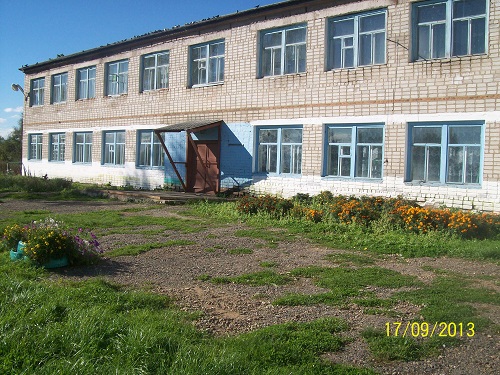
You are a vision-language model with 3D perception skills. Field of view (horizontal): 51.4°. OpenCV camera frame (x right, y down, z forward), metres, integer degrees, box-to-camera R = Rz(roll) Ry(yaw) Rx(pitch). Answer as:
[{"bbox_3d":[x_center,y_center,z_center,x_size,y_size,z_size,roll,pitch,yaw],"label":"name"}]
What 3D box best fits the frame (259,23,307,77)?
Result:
[{"bbox_3d":[1.142,-4.458,17.098,2.070,1.600,0.180,5,3,45],"label":"frame"}]

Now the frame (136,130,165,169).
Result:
[{"bbox_3d":[-4.153,-1.636,22.338,2.070,1.600,0.180,5,3,45],"label":"frame"}]

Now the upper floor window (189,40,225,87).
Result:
[{"bbox_3d":[-1.574,-4.666,19.793,2.070,1.600,0.180,5,3,45],"label":"upper floor window"}]

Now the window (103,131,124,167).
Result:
[{"bbox_3d":[-6.426,-1.810,24.569,1.960,1.620,0.150,5,3,45],"label":"window"}]

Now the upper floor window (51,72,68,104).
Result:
[{"bbox_3d":[-10.297,-5.372,28.448,2.070,1.600,0.180,5,3,45],"label":"upper floor window"}]

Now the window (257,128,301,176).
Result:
[{"bbox_3d":[0.973,-1.218,17.265,1.960,1.620,0.150,5,3,45],"label":"window"}]

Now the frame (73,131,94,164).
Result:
[{"bbox_3d":[-8.396,-2.004,26.548,2.070,1.600,0.180,5,3,45],"label":"frame"}]

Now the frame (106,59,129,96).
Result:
[{"bbox_3d":[-6.134,-5.067,24.317,2.070,1.600,0.180,5,3,45],"label":"frame"}]

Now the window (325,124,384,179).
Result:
[{"bbox_3d":[3.068,-1.023,15.196,1.960,1.620,0.150,5,3,45],"label":"window"}]

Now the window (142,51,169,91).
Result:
[{"bbox_3d":[-4.015,-4.900,22.213,1.960,1.600,0.150,5,3,45],"label":"window"}]

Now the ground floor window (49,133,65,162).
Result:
[{"bbox_3d":[-10.466,-2.189,28.602,2.070,1.600,0.180,5,3,45],"label":"ground floor window"}]

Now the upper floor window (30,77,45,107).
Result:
[{"bbox_3d":[-12.432,-5.576,30.522,1.960,1.600,0.150,5,3,45],"label":"upper floor window"}]

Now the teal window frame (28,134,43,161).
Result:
[{"bbox_3d":[-12.497,-2.364,30.618,2.070,1.600,0.180,5,3,45],"label":"teal window frame"}]

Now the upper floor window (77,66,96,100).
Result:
[{"bbox_3d":[-8.321,-5.252,26.463,1.960,1.600,0.150,5,3,45],"label":"upper floor window"}]

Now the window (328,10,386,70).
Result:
[{"bbox_3d":[3.146,-4.245,15.109,2.070,1.600,0.180,5,3,45],"label":"window"}]

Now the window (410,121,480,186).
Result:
[{"bbox_3d":[5.006,-0.861,13.282,1.960,1.620,0.150,5,3,45],"label":"window"}]

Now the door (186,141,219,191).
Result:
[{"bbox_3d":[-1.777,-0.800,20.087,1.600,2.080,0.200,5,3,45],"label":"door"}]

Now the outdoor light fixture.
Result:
[{"bbox_3d":[-13.752,-5.698,31.025,0.300,0.950,0.900,5,3,45],"label":"outdoor light fixture"}]

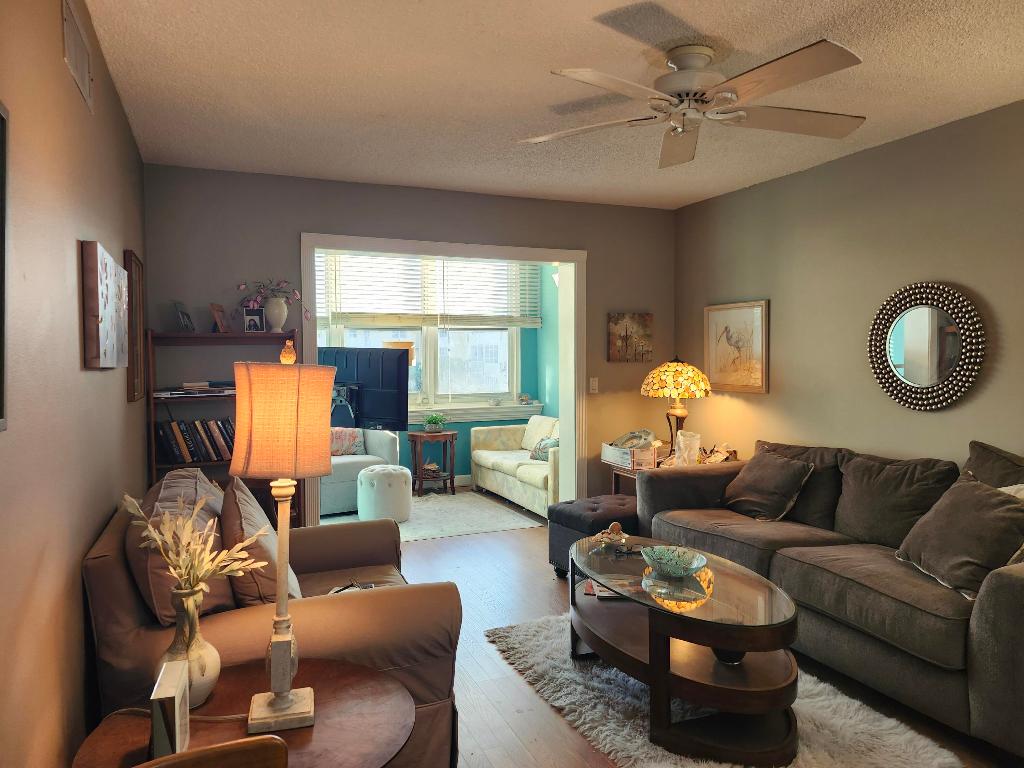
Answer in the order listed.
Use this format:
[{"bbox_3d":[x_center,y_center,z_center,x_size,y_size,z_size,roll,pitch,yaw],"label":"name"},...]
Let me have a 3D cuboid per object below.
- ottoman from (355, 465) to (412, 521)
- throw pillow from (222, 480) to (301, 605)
[{"bbox_3d":[-1.066,0.907,5.708,0.455,0.420,0.455,-1,3,-24],"label":"ottoman"},{"bbox_3d":[-0.872,0.516,2.339,0.170,0.450,0.430,-21,9,-18],"label":"throw pillow"}]

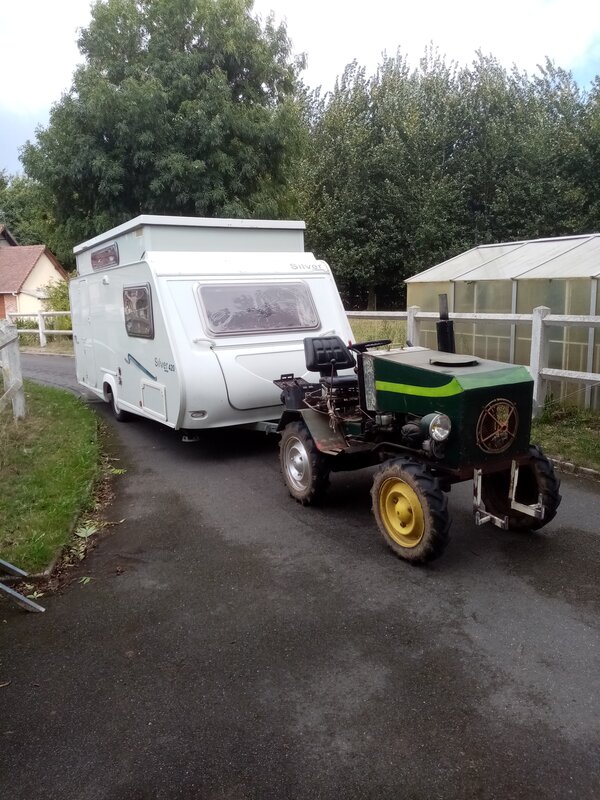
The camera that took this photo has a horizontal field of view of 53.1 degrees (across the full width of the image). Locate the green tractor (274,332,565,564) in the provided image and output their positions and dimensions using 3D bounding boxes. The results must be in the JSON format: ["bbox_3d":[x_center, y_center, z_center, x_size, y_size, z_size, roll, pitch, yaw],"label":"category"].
[{"bbox_3d":[0.653,0.087,4.205,1.060,1.400,2.220,-6,11,-29],"label":"green tractor"}]

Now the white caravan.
[{"bbox_3d":[-1.346,-0.905,7.643,2.000,2.368,4.780,-8,11,-30],"label":"white caravan"}]

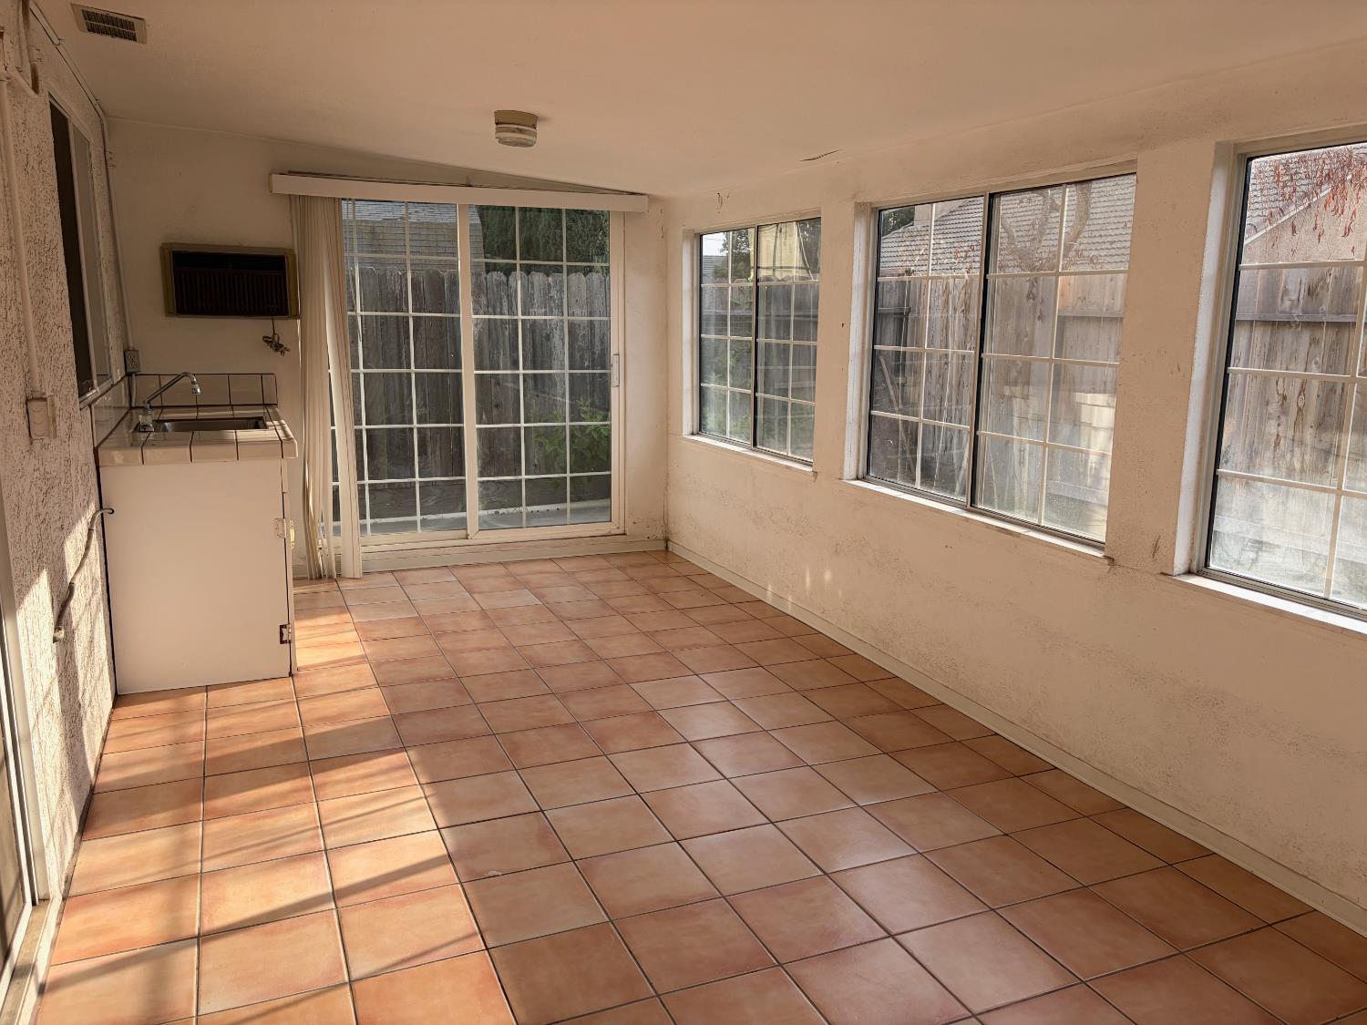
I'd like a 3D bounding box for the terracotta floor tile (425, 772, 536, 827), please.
[{"bbox_3d":[-0.618,0.872,3.117,0.298,0.010,0.298,-3,12,-23],"label":"terracotta floor tile"}]

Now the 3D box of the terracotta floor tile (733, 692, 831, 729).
[{"bbox_3d":[0.377,0.755,3.888,0.294,0.012,0.294,-3,12,-23],"label":"terracotta floor tile"}]

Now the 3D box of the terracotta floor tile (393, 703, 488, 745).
[{"bbox_3d":[-0.866,0.770,3.694,0.298,0.010,0.298,-4,12,-23],"label":"terracotta floor tile"}]

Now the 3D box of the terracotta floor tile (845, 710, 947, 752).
[{"bbox_3d":[0.771,0.791,3.716,0.298,0.012,0.298,-3,12,-23],"label":"terracotta floor tile"}]

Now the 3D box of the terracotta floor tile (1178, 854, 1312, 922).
[{"bbox_3d":[1.480,1.000,2.733,0.160,0.010,0.299,-3,12,-23],"label":"terracotta floor tile"}]

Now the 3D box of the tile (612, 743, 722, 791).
[{"bbox_3d":[-0.060,0.839,3.357,0.298,0.010,0.298,-3,12,-23],"label":"tile"}]

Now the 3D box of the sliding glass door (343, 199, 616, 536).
[{"bbox_3d":[-1.208,-0.805,5.827,1.845,1.998,0.100,-3,12,-23],"label":"sliding glass door"}]

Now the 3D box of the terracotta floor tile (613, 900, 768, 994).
[{"bbox_3d":[0.023,1.029,2.436,0.300,0.011,0.300,-3,12,-23],"label":"terracotta floor tile"}]

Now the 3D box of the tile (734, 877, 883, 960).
[{"bbox_3d":[0.304,1.009,2.553,0.298,0.010,0.298,-4,12,-23],"label":"tile"}]

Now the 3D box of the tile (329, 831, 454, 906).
[{"bbox_3d":[-0.778,0.945,2.729,0.298,0.012,0.298,-3,12,-23],"label":"tile"}]

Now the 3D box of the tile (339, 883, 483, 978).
[{"bbox_3d":[-0.657,1.005,2.463,0.294,0.012,0.294,-3,12,-23],"label":"tile"}]

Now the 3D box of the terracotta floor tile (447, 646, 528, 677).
[{"bbox_3d":[-0.826,0.642,4.362,0.298,0.010,0.298,-4,12,-23],"label":"terracotta floor tile"}]

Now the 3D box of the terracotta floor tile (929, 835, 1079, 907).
[{"bbox_3d":[0.863,0.972,2.788,0.298,0.010,0.298,-4,12,-23],"label":"terracotta floor tile"}]

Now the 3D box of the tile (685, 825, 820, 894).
[{"bbox_3d":[0.181,0.953,2.824,0.299,0.010,0.299,-3,12,-23],"label":"tile"}]

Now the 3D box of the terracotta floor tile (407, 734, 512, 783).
[{"bbox_3d":[-0.739,0.817,3.390,0.298,0.010,0.298,-3,12,-23],"label":"terracotta floor tile"}]

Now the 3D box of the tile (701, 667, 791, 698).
[{"bbox_3d":[0.255,0.700,4.162,0.294,0.012,0.294,-3,12,-23],"label":"tile"}]

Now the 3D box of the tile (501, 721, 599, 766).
[{"bbox_3d":[-0.465,0.803,3.525,0.299,0.010,0.299,-3,12,-23],"label":"tile"}]

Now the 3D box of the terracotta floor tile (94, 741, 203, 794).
[{"bbox_3d":[-1.696,0.812,3.303,0.298,0.010,0.298,-3,12,-23],"label":"terracotta floor tile"}]

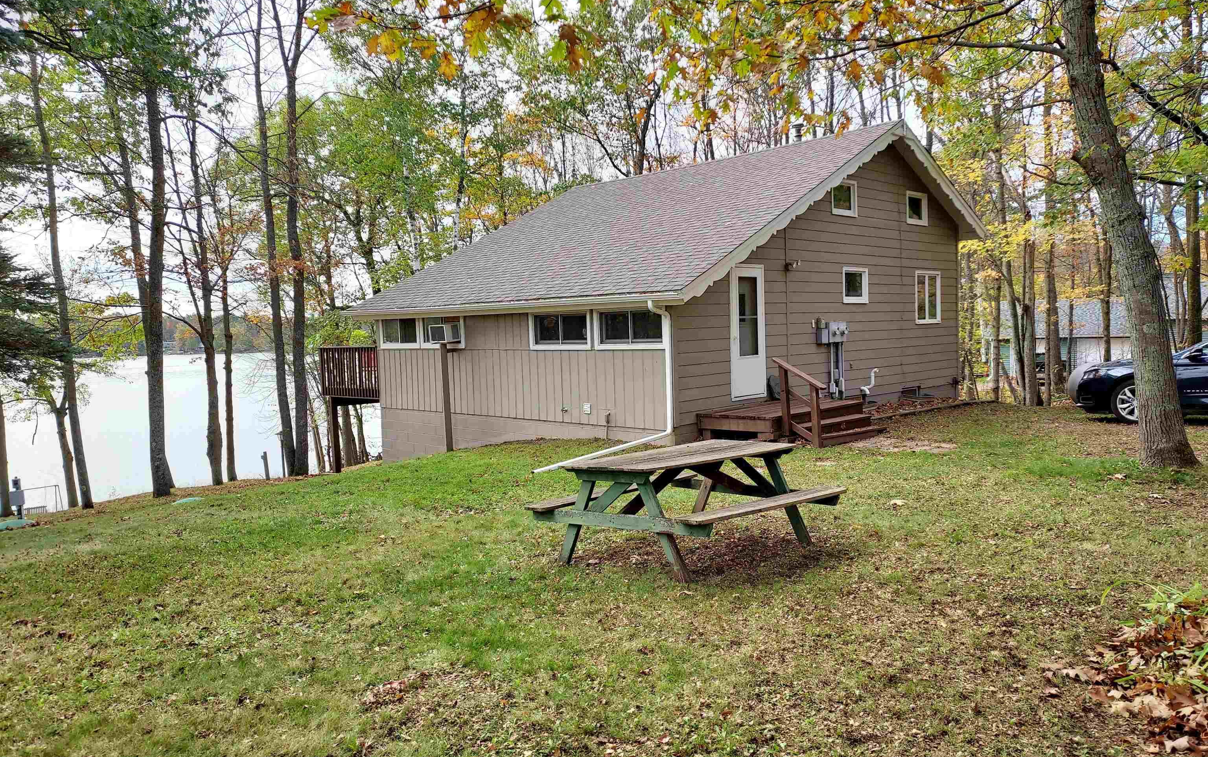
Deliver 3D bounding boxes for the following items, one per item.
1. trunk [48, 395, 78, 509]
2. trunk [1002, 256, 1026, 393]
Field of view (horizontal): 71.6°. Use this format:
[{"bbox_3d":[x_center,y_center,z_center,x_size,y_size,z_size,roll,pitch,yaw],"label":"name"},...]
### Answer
[{"bbox_3d":[-11.146,1.508,17.325,0.380,2.350,0.330,-4,4,0],"label":"trunk"},{"bbox_3d":[9.547,-1.178,19.498,0.360,3.190,0.320,-5,4,0],"label":"trunk"}]

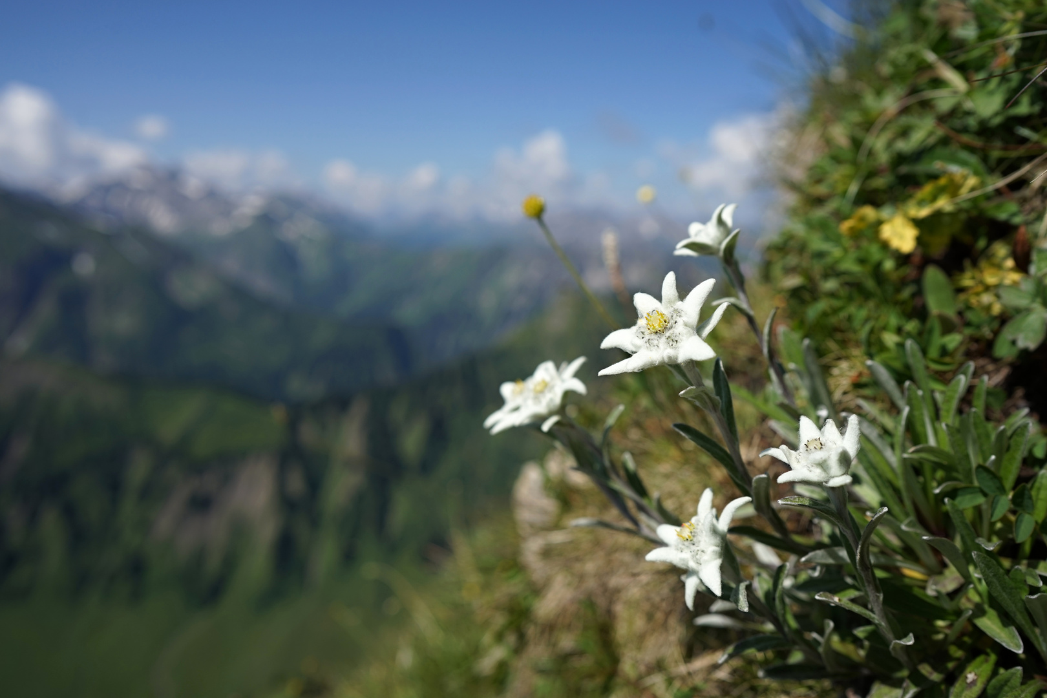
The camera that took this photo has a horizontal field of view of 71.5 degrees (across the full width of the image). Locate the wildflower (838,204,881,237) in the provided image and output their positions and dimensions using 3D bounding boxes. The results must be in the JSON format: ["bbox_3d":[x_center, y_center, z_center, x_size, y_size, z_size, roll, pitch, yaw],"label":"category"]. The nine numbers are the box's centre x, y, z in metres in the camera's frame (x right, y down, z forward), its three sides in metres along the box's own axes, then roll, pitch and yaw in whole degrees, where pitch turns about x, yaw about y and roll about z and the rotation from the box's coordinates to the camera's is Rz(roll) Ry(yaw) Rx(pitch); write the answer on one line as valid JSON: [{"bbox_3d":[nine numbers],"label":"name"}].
[{"bbox_3d":[0.139,-0.053,0.300,0.016,0.013,0.011,6,-24,33],"label":"wildflower"}]

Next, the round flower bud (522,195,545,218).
[{"bbox_3d":[0.004,-0.059,0.300,0.009,0.009,0.009,-30,7,4],"label":"round flower bud"}]

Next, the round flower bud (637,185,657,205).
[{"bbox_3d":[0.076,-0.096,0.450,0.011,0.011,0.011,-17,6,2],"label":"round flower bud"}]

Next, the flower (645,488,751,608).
[{"bbox_3d":[0.053,0.060,0.222,0.033,0.036,0.019,7,-13,34],"label":"flower"}]

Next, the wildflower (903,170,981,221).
[{"bbox_3d":[0.172,-0.064,0.300,0.030,0.020,0.017,6,-27,30],"label":"wildflower"}]

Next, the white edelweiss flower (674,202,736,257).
[{"bbox_3d":[0.063,-0.041,0.250,0.025,0.017,0.025,-39,3,11],"label":"white edelweiss flower"}]

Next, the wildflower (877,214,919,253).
[{"bbox_3d":[0.150,-0.046,0.290,0.016,0.016,0.010,4,-19,23],"label":"wildflower"}]

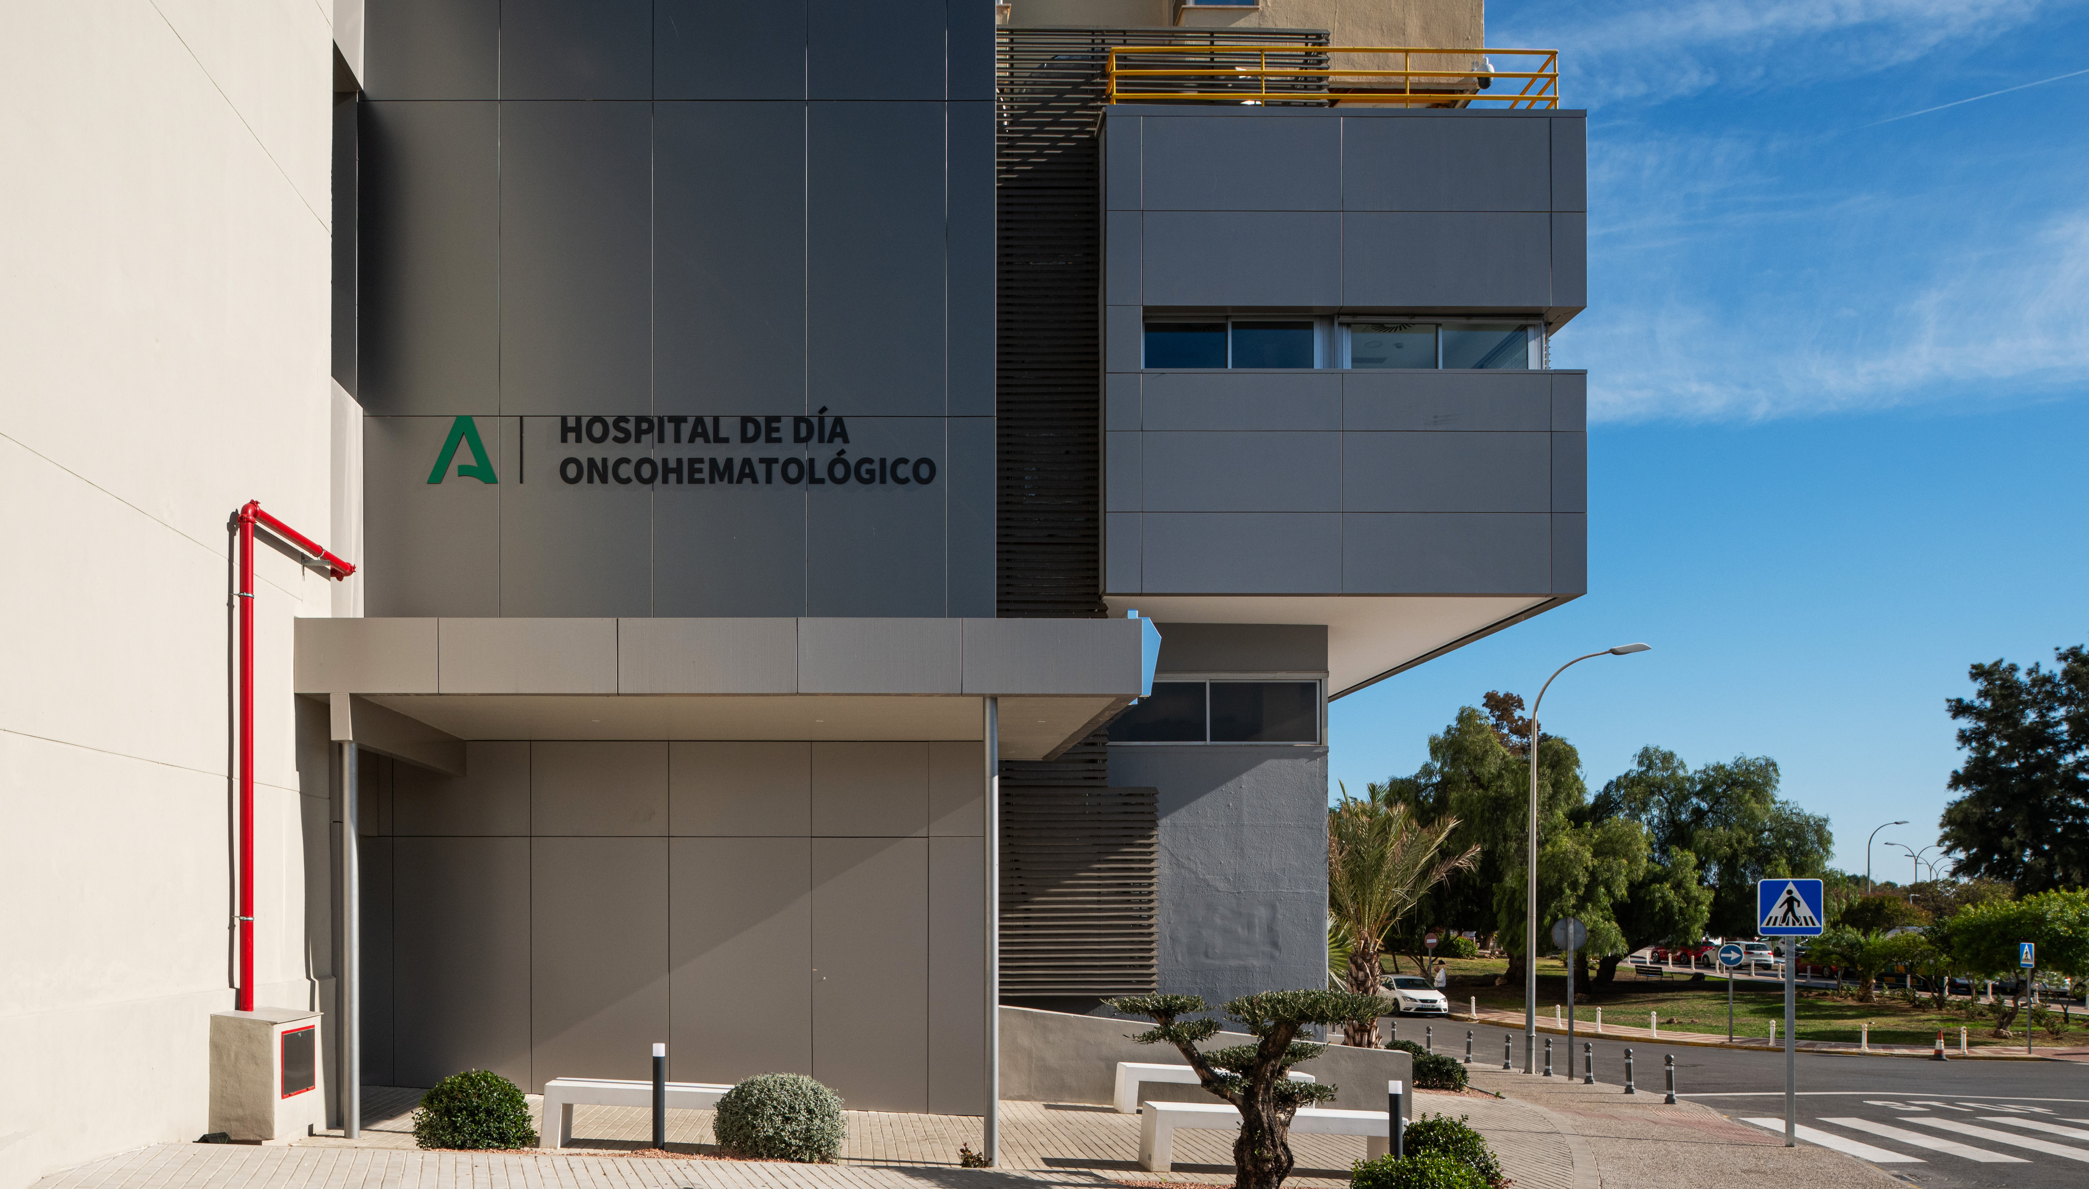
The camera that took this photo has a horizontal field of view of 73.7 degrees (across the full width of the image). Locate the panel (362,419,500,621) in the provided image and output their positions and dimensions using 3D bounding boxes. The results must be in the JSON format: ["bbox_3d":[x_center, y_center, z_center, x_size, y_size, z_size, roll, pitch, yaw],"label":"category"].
[{"bbox_3d":[-5.037,-0.568,11.425,1.162,1.778,0.050,0,0,0],"label":"panel"}]

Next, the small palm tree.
[{"bbox_3d":[4.770,4.737,20.000,2.800,3.950,2.800,0,0,0],"label":"small palm tree"}]

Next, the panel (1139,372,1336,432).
[{"bbox_3d":[1.918,-1.868,13.525,1.938,0.570,0.050,0,0,0],"label":"panel"}]

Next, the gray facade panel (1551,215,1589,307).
[{"bbox_3d":[5.051,-3.220,13.395,0.337,0.925,0.050,0,0,0],"label":"gray facade panel"}]

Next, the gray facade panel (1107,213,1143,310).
[{"bbox_3d":[0.771,-3.245,13.525,0.356,0.918,0.050,0,0,0],"label":"gray facade panel"}]

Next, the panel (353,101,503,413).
[{"bbox_3d":[-5.208,-2.835,11.780,1.205,2.666,0.060,0,0,0],"label":"panel"}]

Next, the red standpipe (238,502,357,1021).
[{"bbox_3d":[-5.350,1.067,10.060,0.200,3.358,1.954,0,0,-7],"label":"red standpipe"}]

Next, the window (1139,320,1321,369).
[{"bbox_3d":[1.930,-2.564,14.245,1.814,0.516,0.090,0,0,0],"label":"window"}]

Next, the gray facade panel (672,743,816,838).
[{"bbox_3d":[-2.420,1.552,11.125,1.132,0.748,0.050,0,0,0],"label":"gray facade panel"}]

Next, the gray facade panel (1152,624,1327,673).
[{"bbox_3d":[2.039,0.598,15.230,2.129,0.552,0.060,0,0,0],"label":"gray facade panel"}]

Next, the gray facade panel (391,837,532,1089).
[{"bbox_3d":[-5.179,3.299,12.395,1.232,2.263,0.050,0,0,0],"label":"gray facade panel"}]

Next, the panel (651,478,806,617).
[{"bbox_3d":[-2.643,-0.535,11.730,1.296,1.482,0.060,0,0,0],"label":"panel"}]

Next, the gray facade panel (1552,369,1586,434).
[{"bbox_3d":[5.275,-1.941,14.030,0.361,0.616,0.060,0,0,0],"label":"gray facade panel"}]

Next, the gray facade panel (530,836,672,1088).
[{"bbox_3d":[-3.538,2.961,11.125,1.106,2.069,0.050,0,0,0],"label":"gray facade panel"}]

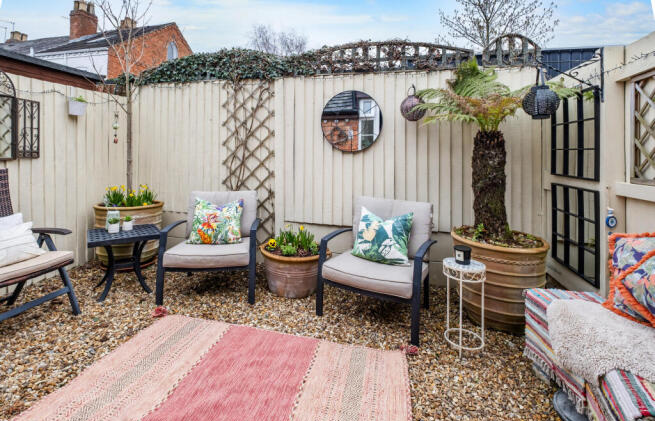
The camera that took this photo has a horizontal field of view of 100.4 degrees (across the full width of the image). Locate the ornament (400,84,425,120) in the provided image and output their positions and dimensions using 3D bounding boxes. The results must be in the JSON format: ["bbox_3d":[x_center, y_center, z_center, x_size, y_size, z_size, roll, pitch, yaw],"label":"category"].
[{"bbox_3d":[0.670,-0.831,2.135,0.190,0.250,0.190,0,7,0],"label":"ornament"}]

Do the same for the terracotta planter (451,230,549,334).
[{"bbox_3d":[1.130,0.458,1.850,0.570,0.540,0.570,0,7,0],"label":"terracotta planter"}]

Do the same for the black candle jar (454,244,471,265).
[{"bbox_3d":[0.722,0.235,1.460,0.080,0.088,0.080,-7,10,-43],"label":"black candle jar"}]

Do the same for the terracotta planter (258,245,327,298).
[{"bbox_3d":[-0.270,0.500,2.328,0.570,0.340,0.570,0,7,0],"label":"terracotta planter"}]

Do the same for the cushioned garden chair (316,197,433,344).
[{"bbox_3d":[0.410,0.319,1.954,0.680,0.790,0.680,4,8,28],"label":"cushioned garden chair"}]

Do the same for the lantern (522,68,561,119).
[{"bbox_3d":[1.410,-0.768,1.800,0.195,0.285,0.195,0,7,0],"label":"lantern"}]

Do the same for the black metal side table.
[{"bbox_3d":[-1.720,0.437,2.351,0.480,0.460,0.480,-5,9,-35],"label":"black metal side table"}]

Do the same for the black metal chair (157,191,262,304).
[{"bbox_3d":[-0.940,0.263,2.370,0.700,0.800,0.700,0,7,-3],"label":"black metal chair"}]

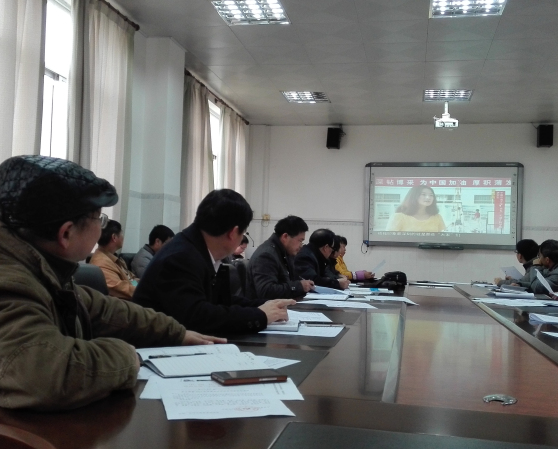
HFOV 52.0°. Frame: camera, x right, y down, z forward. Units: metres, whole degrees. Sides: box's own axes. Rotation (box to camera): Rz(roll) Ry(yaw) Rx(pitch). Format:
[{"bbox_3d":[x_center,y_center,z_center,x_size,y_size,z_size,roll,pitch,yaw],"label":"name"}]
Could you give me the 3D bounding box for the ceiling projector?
[{"bbox_3d":[2.180,-1.414,7.439,0.310,0.320,0.260,2,-3,13],"label":"ceiling projector"}]

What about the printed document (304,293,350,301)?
[{"bbox_3d":[0.284,0.419,3.324,0.250,0.020,0.260,2,-3,13],"label":"printed document"}]

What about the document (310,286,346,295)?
[{"bbox_3d":[0.321,0.405,3.522,0.220,0.050,0.220,2,-3,13],"label":"document"}]

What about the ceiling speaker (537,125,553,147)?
[{"bbox_3d":[3.789,-1.248,8.156,0.205,0.310,0.200,2,-3,13],"label":"ceiling speaker"}]

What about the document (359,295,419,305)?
[{"bbox_3d":[0.638,0.435,3.302,0.310,0.012,0.250,2,-3,13],"label":"document"}]

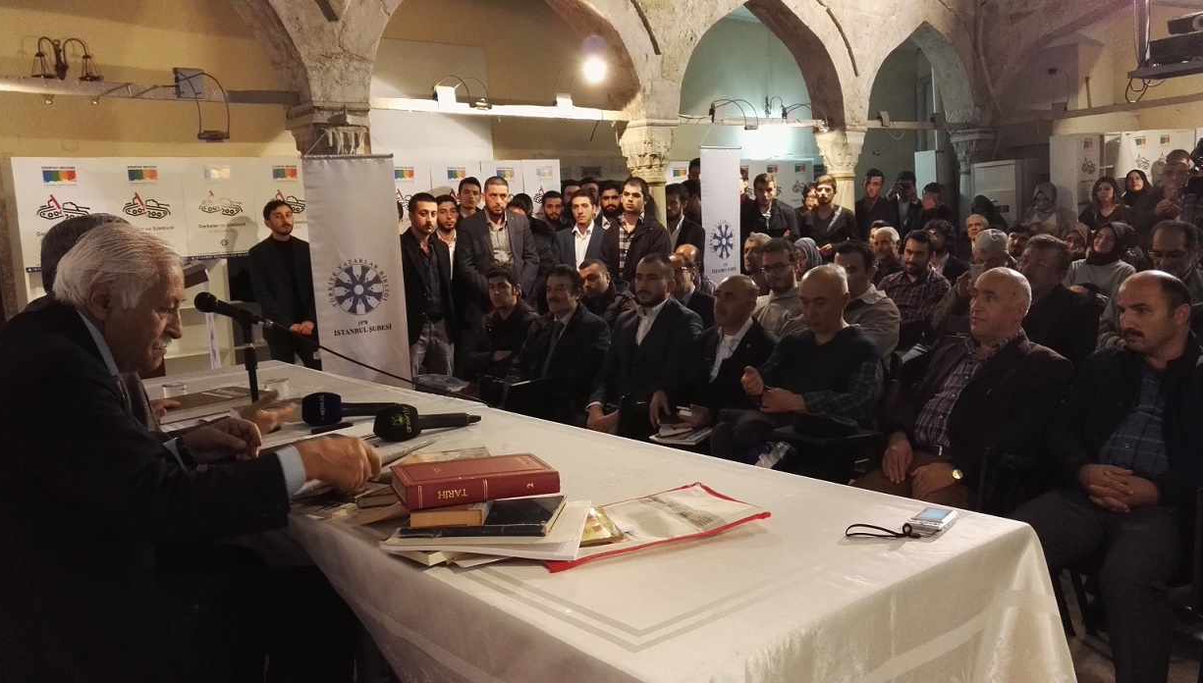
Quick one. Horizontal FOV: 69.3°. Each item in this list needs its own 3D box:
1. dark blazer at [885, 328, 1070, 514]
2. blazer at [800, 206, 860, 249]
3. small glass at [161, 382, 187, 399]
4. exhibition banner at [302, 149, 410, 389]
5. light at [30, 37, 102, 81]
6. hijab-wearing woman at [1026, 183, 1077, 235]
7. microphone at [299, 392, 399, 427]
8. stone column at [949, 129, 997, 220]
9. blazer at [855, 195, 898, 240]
[{"bbox_3d":[1.215,0.260,2.760,0.560,0.600,0.430,6,12,39],"label":"dark blazer"},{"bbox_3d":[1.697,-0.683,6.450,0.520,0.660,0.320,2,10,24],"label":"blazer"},{"bbox_3d":[-1.205,0.159,2.464,0.072,0.075,0.072,-2,9,0],"label":"small glass"},{"bbox_3d":[-1.286,-0.310,4.616,0.485,1.330,0.030,-6,6,-25],"label":"exhibition banner"},{"bbox_3d":[-3.323,-1.753,5.400,0.410,0.280,0.250,-10,12,-39],"label":"light"},{"bbox_3d":[3.961,-0.601,7.781,0.440,1.635,0.300,-1,6,27],"label":"hijab-wearing woman"},{"bbox_3d":[-0.740,0.201,2.580,0.280,0.097,0.095,-6,6,-26],"label":"microphone"},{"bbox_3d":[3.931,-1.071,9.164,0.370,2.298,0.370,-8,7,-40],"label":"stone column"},{"bbox_3d":[2.431,-0.926,7.685,0.460,0.700,0.280,-1,6,19],"label":"blazer"}]

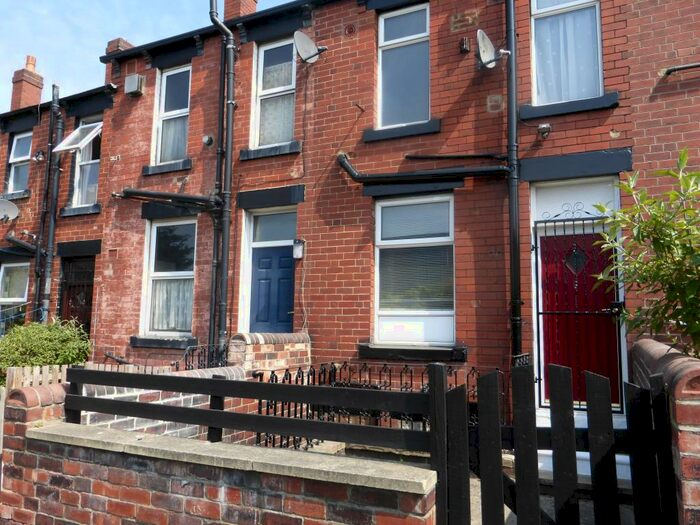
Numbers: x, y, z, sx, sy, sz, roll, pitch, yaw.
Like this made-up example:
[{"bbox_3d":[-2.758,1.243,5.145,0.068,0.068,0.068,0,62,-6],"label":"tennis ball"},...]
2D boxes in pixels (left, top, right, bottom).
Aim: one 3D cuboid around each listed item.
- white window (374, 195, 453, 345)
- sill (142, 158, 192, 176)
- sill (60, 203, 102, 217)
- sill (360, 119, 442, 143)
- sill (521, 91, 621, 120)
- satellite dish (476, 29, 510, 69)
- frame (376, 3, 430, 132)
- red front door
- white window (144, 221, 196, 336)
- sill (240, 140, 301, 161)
[{"bbox_3d":[0.803,0.112,6.171,1.036,1.805,0.100,-2,-6,26],"label":"white window"},{"bbox_3d":[-2.817,-1.475,7.971,1.016,0.146,0.170,-2,-6,26],"label":"sill"},{"bbox_3d":[-4.806,-0.921,9.118,1.110,0.147,0.155,-2,-7,25],"label":"sill"},{"bbox_3d":[0.668,-1.609,6.304,0.980,0.158,0.170,-2,-6,26],"label":"sill"},{"bbox_3d":[2.365,-1.664,5.491,0.955,0.137,0.170,-2,-6,26],"label":"sill"},{"bbox_3d":[1.656,-2.475,5.890,0.420,0.470,0.490,-5,-8,40],"label":"satellite dish"},{"bbox_3d":[0.716,-2.498,6.493,0.728,1.554,0.100,-2,-6,26],"label":"frame"},{"bbox_3d":[2.528,0.602,5.628,0.765,1.900,0.055,-2,-7,25],"label":"red front door"},{"bbox_3d":[-2.712,0.256,7.852,1.065,1.814,0.100,-2,-6,26],"label":"white window"},{"bbox_3d":[-1.155,-1.619,7.490,1.052,0.155,0.155,-2,-7,25],"label":"sill"}]

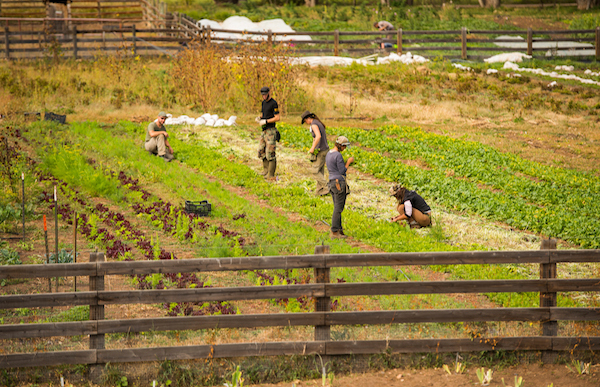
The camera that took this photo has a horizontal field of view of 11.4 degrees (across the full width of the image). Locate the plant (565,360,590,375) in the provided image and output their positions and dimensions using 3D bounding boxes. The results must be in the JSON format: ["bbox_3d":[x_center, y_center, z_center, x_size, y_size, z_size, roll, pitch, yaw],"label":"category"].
[{"bbox_3d":[3.066,1.916,33.000,0.250,0.140,0.190,0,6,0],"label":"plant"}]

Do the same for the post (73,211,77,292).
[{"bbox_3d":[-3.022,0.811,40.200,0.040,1.150,0.040,0,5,0],"label":"post"}]

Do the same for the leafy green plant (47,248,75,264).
[{"bbox_3d":[-3.334,0.951,41.900,0.400,0.360,0.380,0,5,0],"label":"leafy green plant"}]

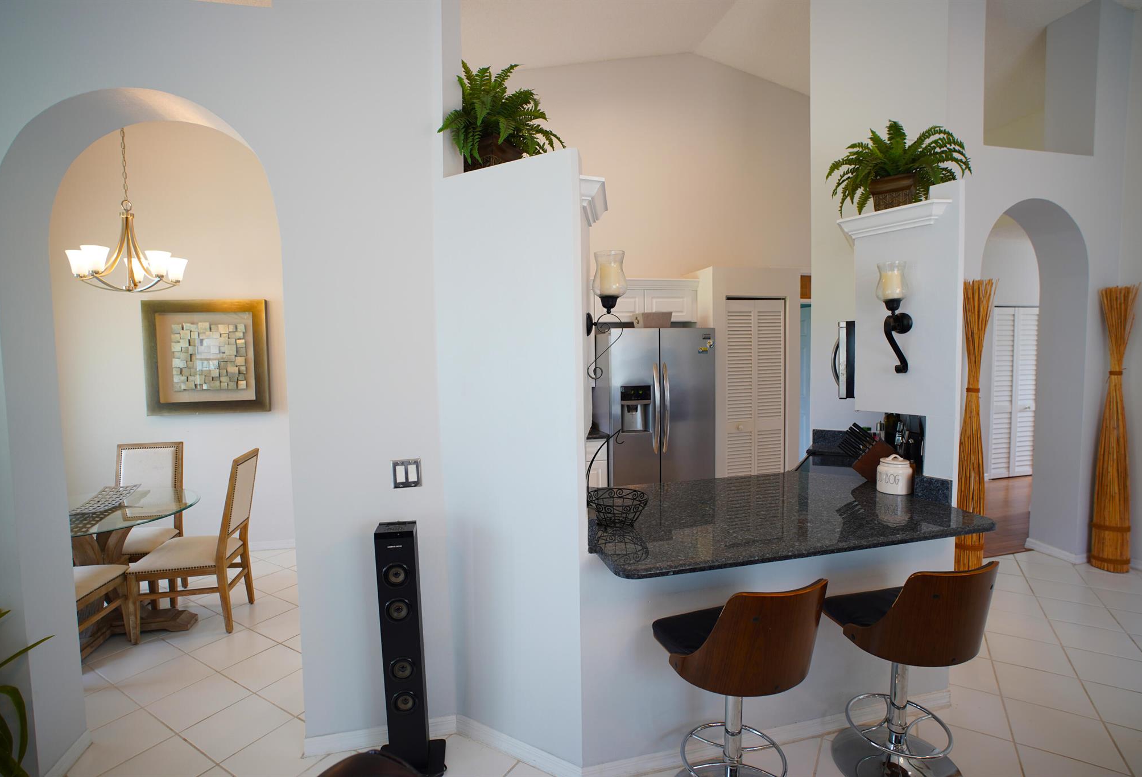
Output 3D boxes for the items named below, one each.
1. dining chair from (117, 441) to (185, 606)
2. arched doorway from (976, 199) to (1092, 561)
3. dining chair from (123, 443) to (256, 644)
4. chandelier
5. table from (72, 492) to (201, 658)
[{"bbox_3d":[-2.865,0.915,3.372,0.470,1.015,0.585,-2,3,-12],"label":"dining chair"},{"bbox_3d":[3.265,-0.006,3.858,1.020,2.660,0.340,-2,4,-13],"label":"arched doorway"},{"bbox_3d":[-2.260,0.917,3.151,0.585,1.015,0.470,-2,3,-13],"label":"dining chair"},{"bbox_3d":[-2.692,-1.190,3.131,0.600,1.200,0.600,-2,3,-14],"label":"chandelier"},{"bbox_3d":[-2.876,1.104,3.128,1.140,0.745,1.140,-2,4,-13],"label":"table"}]

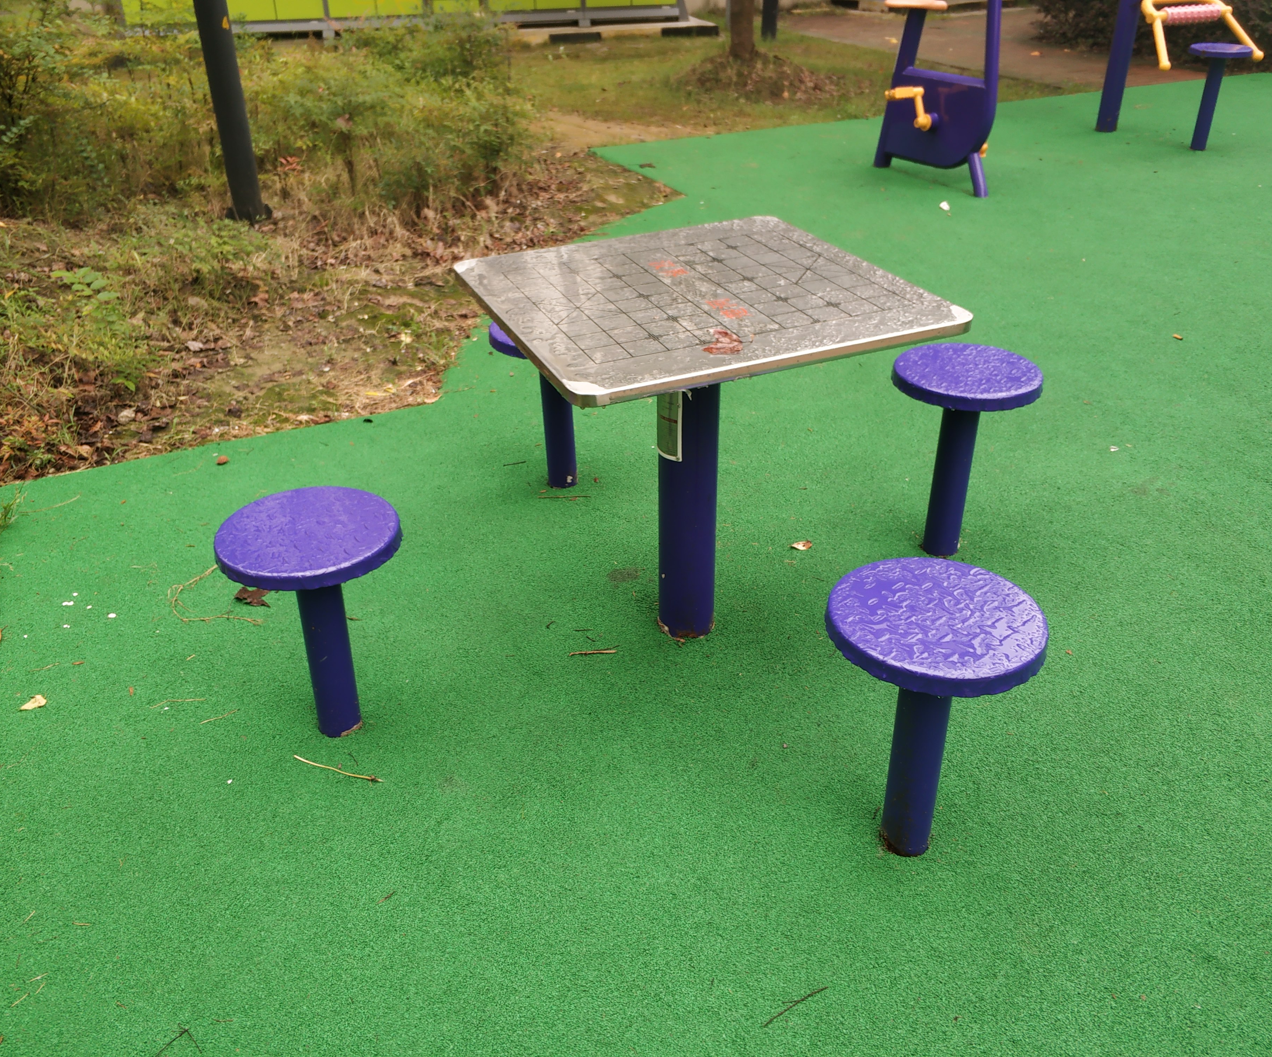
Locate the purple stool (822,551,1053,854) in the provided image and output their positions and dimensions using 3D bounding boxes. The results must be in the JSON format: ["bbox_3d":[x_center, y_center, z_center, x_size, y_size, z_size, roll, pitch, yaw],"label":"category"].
[{"bbox_3d":[0.432,0.307,1.666,0.297,0.434,0.297,-2,31,0],"label":"purple stool"}]

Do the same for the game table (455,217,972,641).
[{"bbox_3d":[0.110,-0.117,2.128,0.697,0.717,0.718,-14,32,-18],"label":"game table"}]

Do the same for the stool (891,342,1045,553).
[{"bbox_3d":[0.702,-0.144,2.409,0.297,0.434,0.297,-2,31,0],"label":"stool"}]

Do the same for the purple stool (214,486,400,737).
[{"bbox_3d":[-0.537,0.185,1.944,0.297,0.434,0.297,-2,31,0],"label":"purple stool"}]

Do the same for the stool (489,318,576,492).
[{"bbox_3d":[-0.196,-0.315,2.763,0.297,0.434,0.297,-2,31,0],"label":"stool"}]

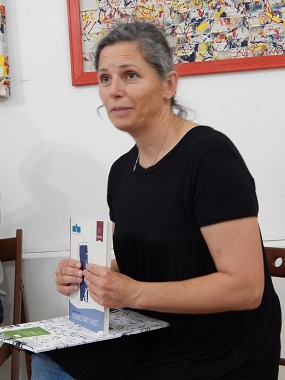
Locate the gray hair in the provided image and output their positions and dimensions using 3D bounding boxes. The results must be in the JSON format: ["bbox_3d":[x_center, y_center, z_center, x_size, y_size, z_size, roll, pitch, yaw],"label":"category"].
[{"bbox_3d":[-0.003,-0.265,1.290,0.175,0.200,0.215,-1,2,33],"label":"gray hair"}]

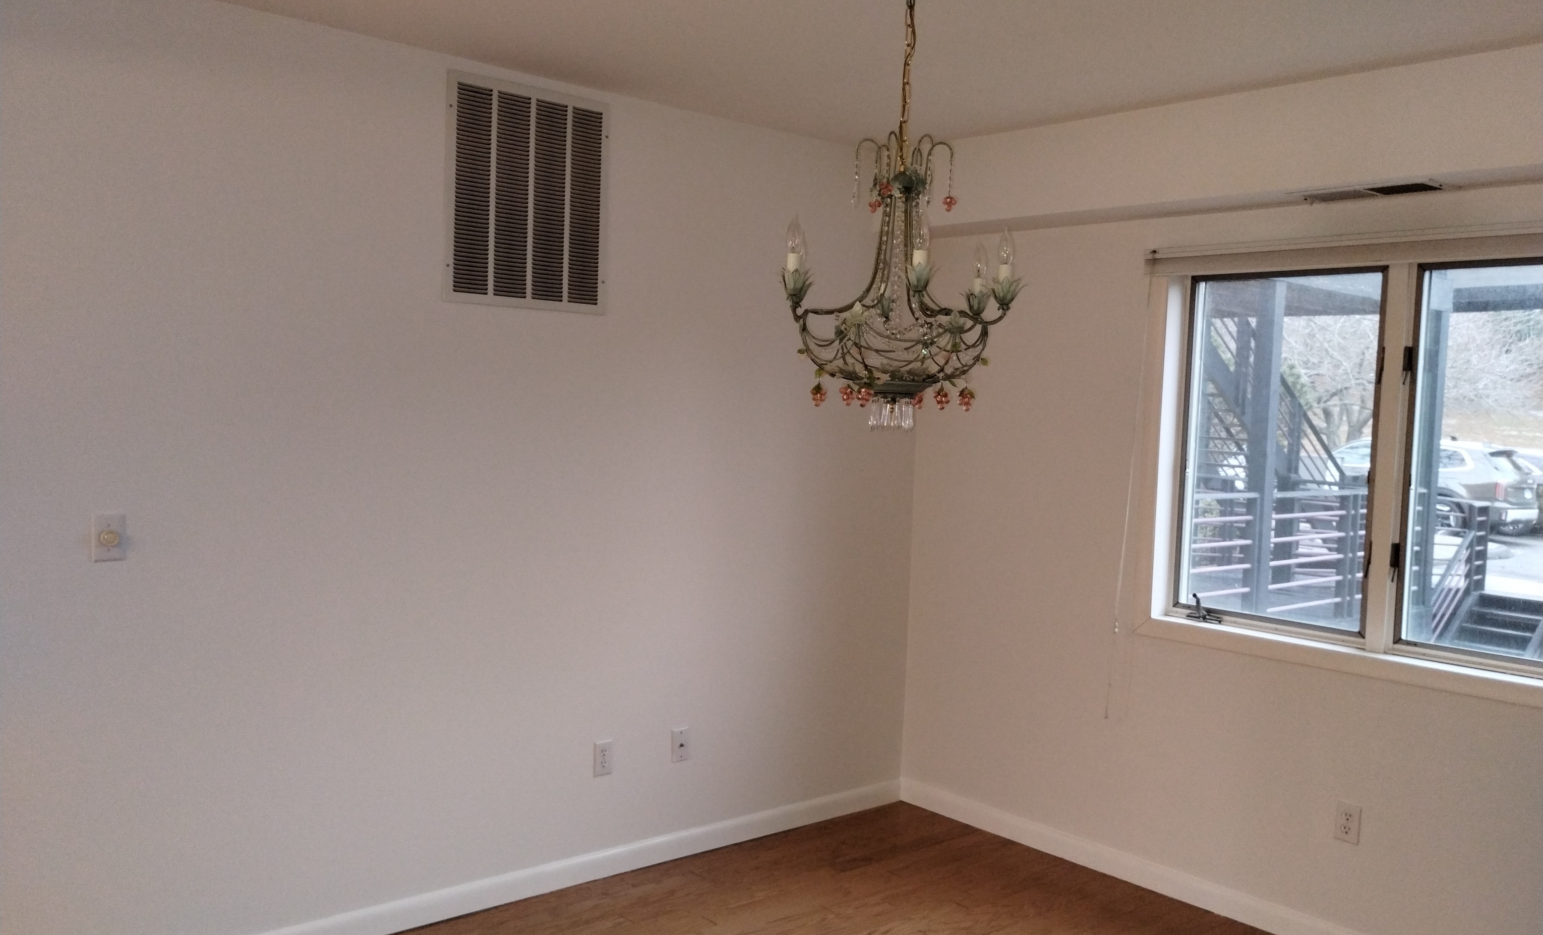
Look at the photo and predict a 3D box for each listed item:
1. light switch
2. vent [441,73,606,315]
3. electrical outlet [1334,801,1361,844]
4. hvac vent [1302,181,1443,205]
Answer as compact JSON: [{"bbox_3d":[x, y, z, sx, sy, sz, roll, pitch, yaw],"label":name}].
[{"bbox_3d":[-1.581,0.169,2.992,0.071,0.115,0.025,0,4,-41],"label":"light switch"},{"bbox_3d":[-0.705,-0.791,3.678,0.538,0.647,0.020,0,4,-41],"label":"vent"},{"bbox_3d":[1.659,1.027,3.603,0.010,0.115,0.070,0,4,-41],"label":"electrical outlet"},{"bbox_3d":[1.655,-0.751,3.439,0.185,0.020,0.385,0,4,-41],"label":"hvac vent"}]

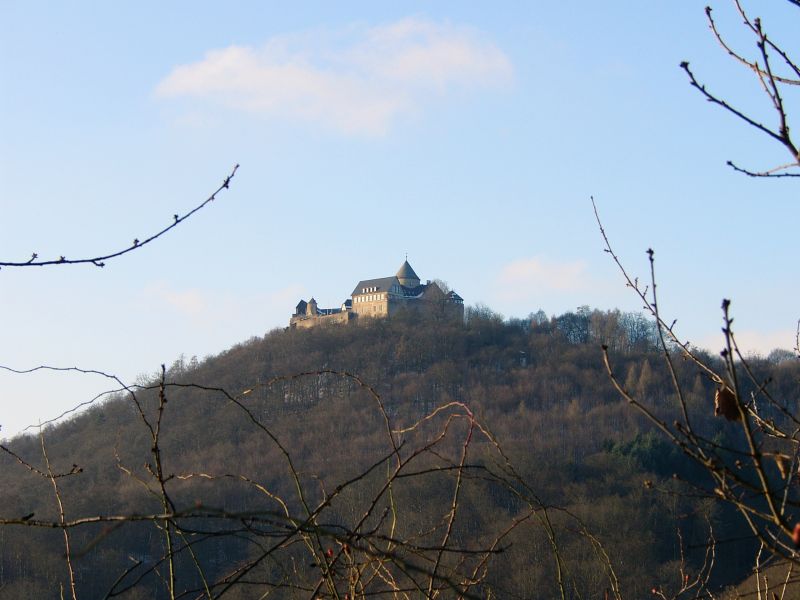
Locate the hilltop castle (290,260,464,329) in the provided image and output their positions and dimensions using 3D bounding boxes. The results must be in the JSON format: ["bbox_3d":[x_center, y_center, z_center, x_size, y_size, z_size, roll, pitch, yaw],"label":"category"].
[{"bbox_3d":[-10.233,-2.618,1100.000,68.000,33.000,47.000,-6,-10,35],"label":"hilltop castle"}]

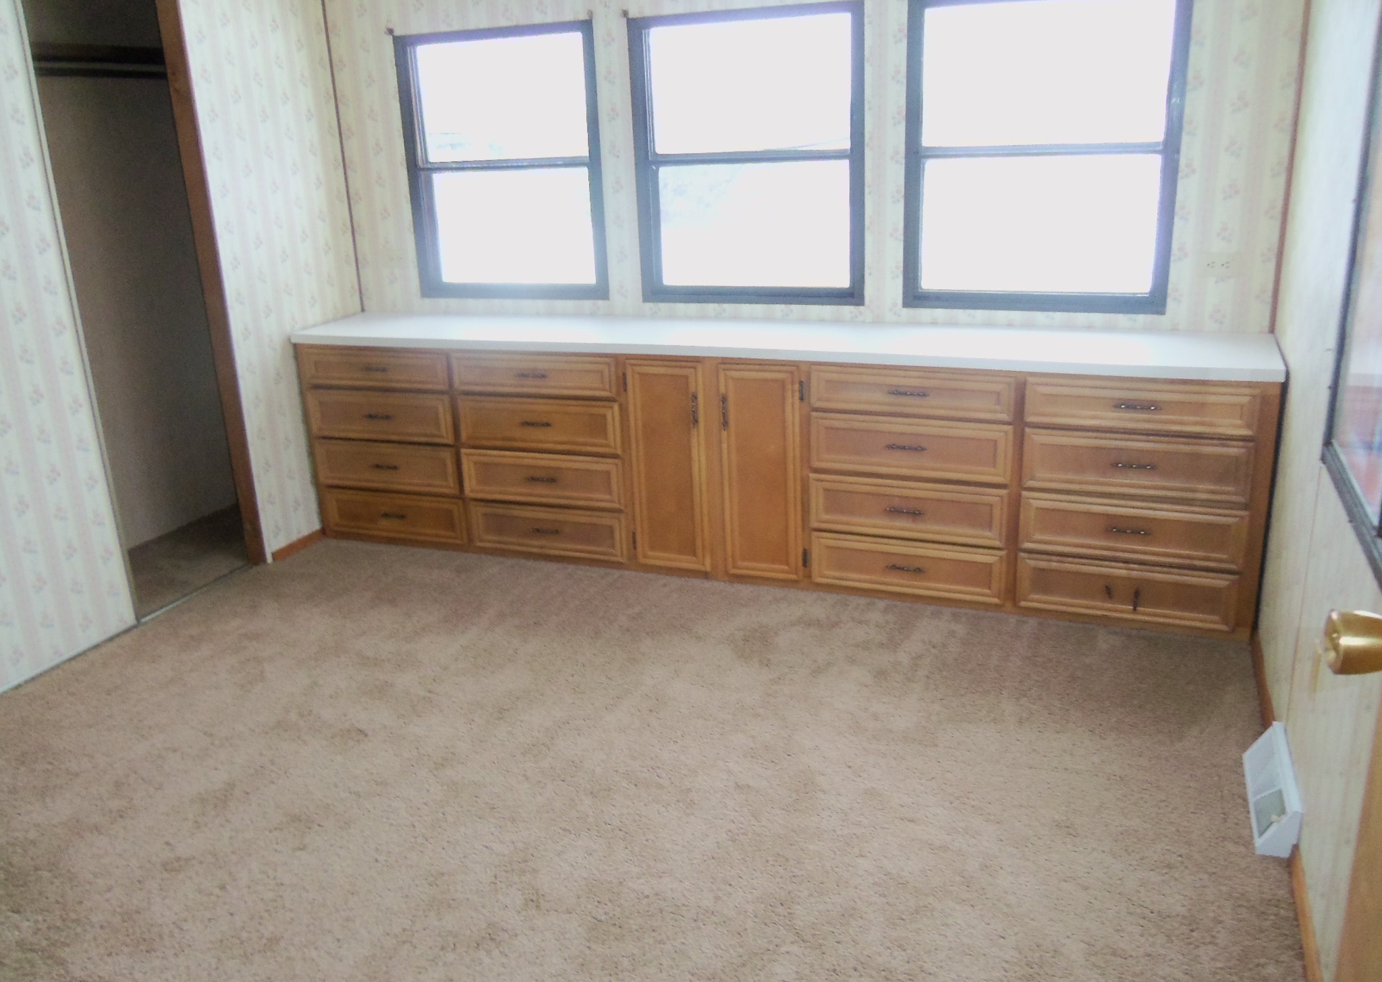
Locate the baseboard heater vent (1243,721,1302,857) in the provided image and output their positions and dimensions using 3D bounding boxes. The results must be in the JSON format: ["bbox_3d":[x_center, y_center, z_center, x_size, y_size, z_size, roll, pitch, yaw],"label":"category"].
[{"bbox_3d":[1.249,0.630,2.406,0.075,0.115,0.383,5,18,22],"label":"baseboard heater vent"}]

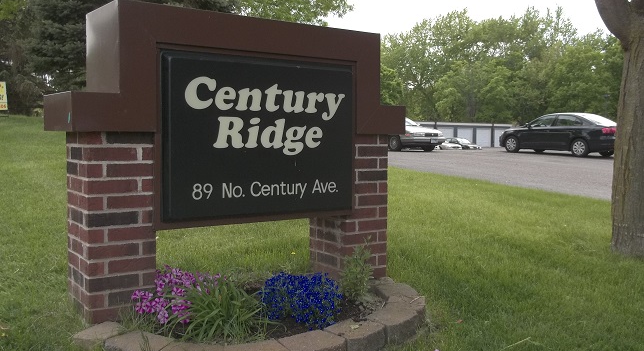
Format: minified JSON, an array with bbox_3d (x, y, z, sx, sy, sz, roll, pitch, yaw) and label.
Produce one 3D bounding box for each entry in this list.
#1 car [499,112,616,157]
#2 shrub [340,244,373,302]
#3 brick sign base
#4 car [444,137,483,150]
[{"bbox_3d":[8.390,-1.440,21.500,1.780,1.450,4.630,-2,4,-34],"label":"car"},{"bbox_3d":[0.201,0.571,3.576,0.181,0.312,0.181,0,3,0],"label":"shrub"},{"bbox_3d":[-0.453,0.222,3.612,1.882,0.938,0.396,-2,4,-36],"label":"brick sign base"},{"bbox_3d":[9.820,-2.040,45.000,1.780,1.430,4.600,-2,4,-36],"label":"car"}]

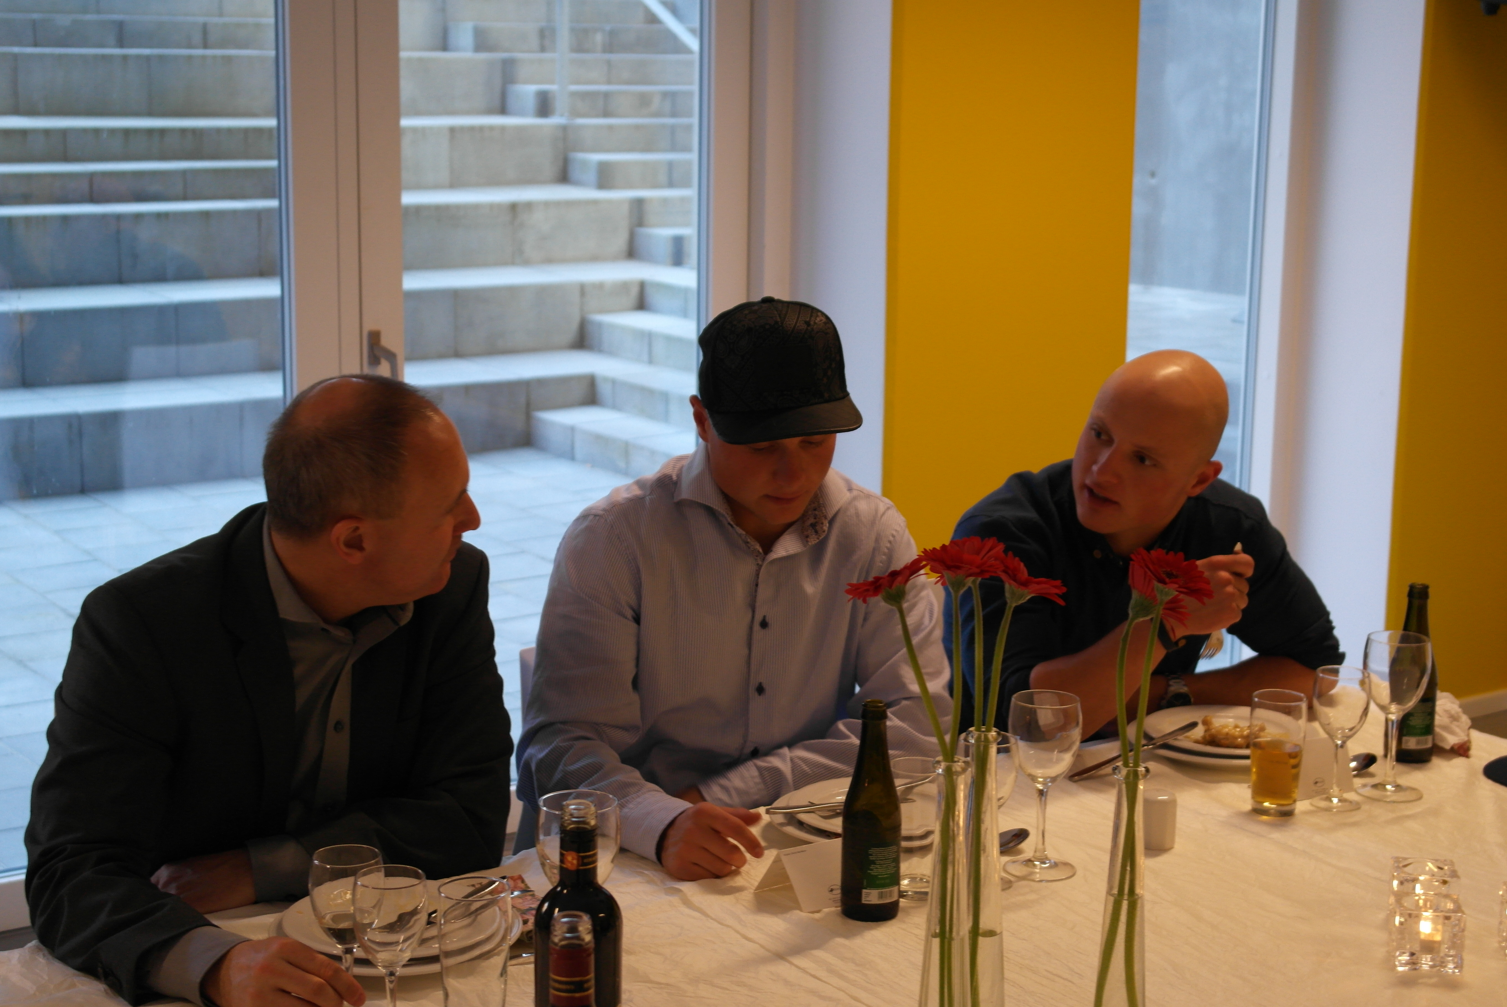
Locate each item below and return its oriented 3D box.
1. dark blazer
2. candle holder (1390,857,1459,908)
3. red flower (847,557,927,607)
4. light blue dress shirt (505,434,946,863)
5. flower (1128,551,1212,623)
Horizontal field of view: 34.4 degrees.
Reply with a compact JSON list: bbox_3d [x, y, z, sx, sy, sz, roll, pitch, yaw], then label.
[{"bbox_3d":[-0.540,0.356,2.650,0.560,0.670,0.480,-8,14,-37],"label":"dark blazer"},{"bbox_3d":[0.708,0.414,2.572,0.065,0.061,0.064,3,11,9],"label":"candle holder"},{"bbox_3d":[0.118,0.070,2.170,0.075,0.034,0.075,-19,5,7],"label":"red flower"},{"bbox_3d":[-0.030,0.263,2.930,0.500,0.600,0.380,-5,12,-26],"label":"light blue dress shirt"},{"bbox_3d":[0.374,0.076,2.181,0.074,0.070,0.071,-6,13,-30],"label":"flower"}]

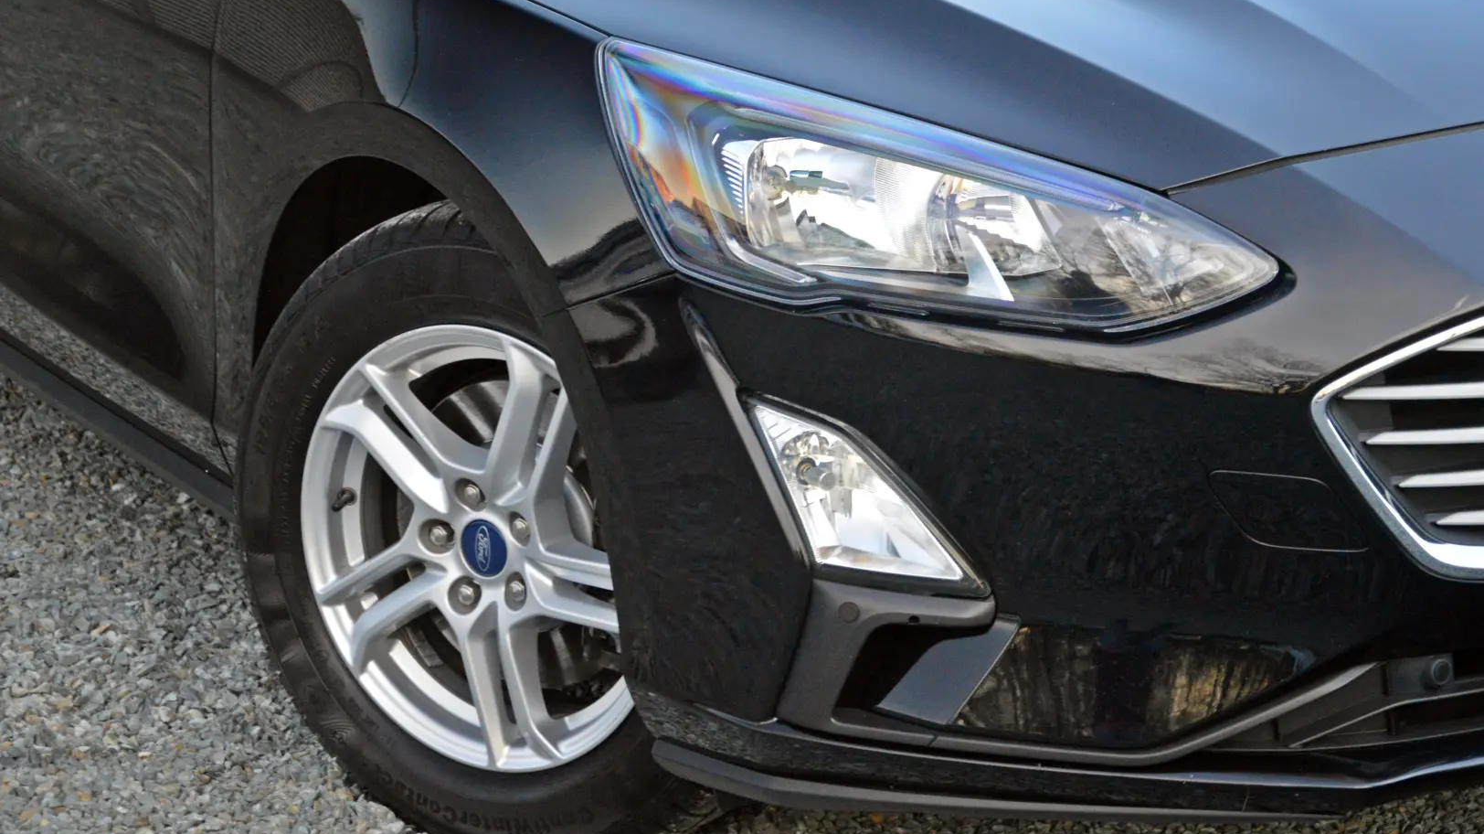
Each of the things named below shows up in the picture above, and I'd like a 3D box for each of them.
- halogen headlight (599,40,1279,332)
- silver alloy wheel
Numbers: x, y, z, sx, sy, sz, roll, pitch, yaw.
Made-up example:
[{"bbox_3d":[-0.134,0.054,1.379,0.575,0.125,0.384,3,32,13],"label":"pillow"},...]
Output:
[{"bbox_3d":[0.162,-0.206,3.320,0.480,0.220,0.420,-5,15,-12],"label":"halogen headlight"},{"bbox_3d":[-0.202,0.109,3.751,0.440,0.440,0.190,8,17,33],"label":"silver alloy wheel"}]

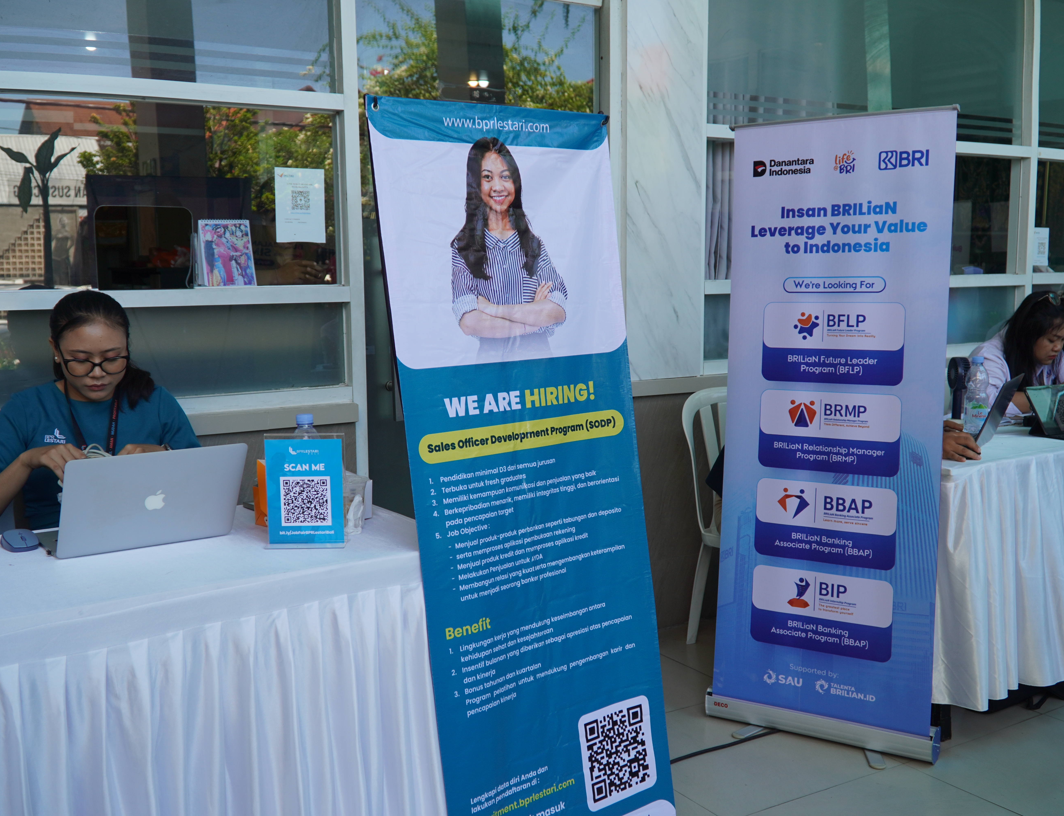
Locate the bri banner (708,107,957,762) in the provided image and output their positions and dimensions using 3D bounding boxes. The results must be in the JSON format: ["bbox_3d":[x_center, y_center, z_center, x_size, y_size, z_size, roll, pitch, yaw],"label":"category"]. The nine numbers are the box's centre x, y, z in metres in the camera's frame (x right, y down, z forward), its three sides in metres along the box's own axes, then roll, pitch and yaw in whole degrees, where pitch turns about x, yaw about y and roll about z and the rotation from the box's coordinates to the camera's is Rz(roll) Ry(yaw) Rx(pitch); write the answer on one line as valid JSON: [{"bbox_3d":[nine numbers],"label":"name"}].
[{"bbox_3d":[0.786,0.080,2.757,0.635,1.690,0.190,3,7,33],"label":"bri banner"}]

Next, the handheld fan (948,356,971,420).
[{"bbox_3d":[1.451,-0.068,3.462,0.052,0.212,0.105,0,6,7],"label":"handheld fan"}]

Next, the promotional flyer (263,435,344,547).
[{"bbox_3d":[-0.432,0.155,1.934,0.152,0.213,0.060,-1,6,1],"label":"promotional flyer"}]

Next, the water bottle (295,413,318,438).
[{"bbox_3d":[-0.458,0.123,2.081,0.065,0.236,0.065,-1,6,0],"label":"water bottle"}]

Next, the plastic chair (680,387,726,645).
[{"bbox_3d":[0.866,0.402,3.517,0.450,0.900,0.520,-4,7,-33],"label":"plastic chair"}]

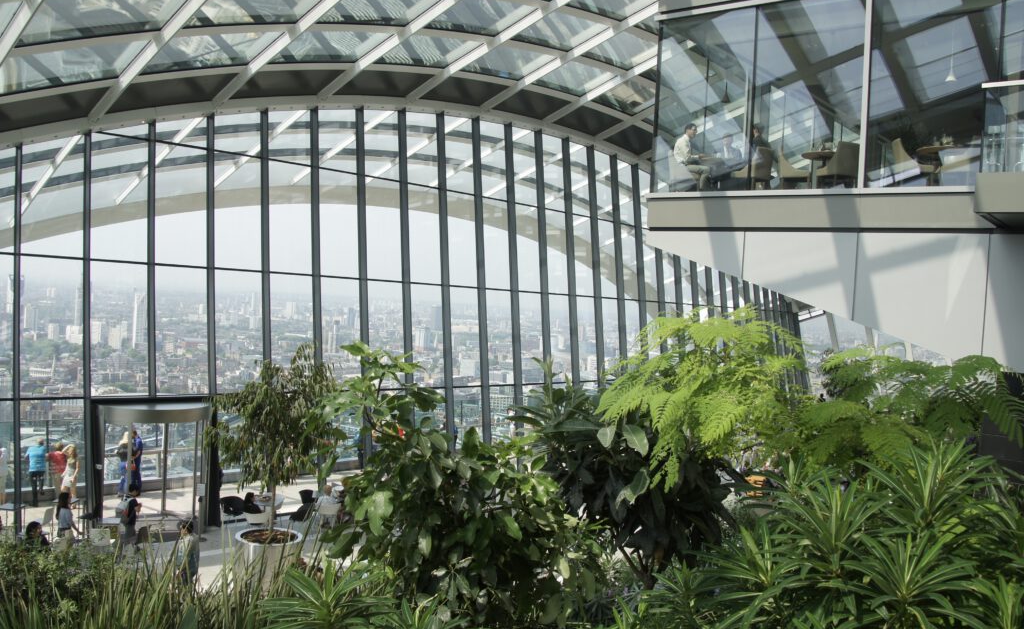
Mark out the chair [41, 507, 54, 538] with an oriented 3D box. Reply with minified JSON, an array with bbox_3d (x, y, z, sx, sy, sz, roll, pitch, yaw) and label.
[{"bbox_3d":[-10.026,4.558,16.501,0.520,0.780,0.500,3,1,6],"label":"chair"}]

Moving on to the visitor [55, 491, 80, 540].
[{"bbox_3d":[-8.836,4.335,15.192,0.420,1.630,0.480,2,1,-39],"label":"visitor"}]

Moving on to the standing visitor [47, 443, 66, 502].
[{"bbox_3d":[-11.607,4.019,19.653,0.540,1.600,0.460,2,1,-23],"label":"standing visitor"}]

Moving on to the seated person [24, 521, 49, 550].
[{"bbox_3d":[-8.976,4.528,14.412,0.750,1.250,0.520,3,1,-21],"label":"seated person"}]

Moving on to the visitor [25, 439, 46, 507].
[{"bbox_3d":[-11.974,3.940,19.339,0.560,1.730,0.460,2,1,-27],"label":"visitor"}]

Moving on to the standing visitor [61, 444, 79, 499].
[{"bbox_3d":[-11.231,4.075,19.531,0.460,1.530,0.360,3,1,-12],"label":"standing visitor"}]

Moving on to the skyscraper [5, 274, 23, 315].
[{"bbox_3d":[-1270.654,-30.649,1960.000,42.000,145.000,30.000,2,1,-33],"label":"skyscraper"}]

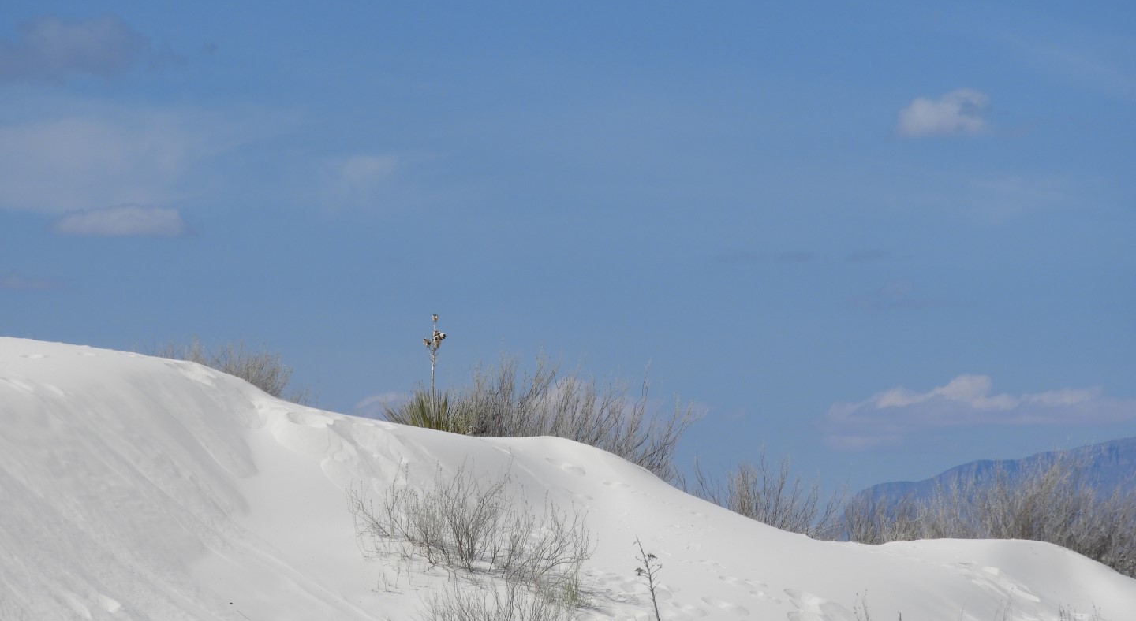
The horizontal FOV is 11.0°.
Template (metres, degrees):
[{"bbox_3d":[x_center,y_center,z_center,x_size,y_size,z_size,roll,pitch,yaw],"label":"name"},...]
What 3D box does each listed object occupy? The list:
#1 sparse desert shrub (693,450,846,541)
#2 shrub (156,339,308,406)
[{"bbox_3d":[1.863,1.756,55.000,1.450,0.950,1.300,0,-2,0],"label":"sparse desert shrub"},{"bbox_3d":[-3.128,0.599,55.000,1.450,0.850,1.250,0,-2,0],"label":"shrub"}]

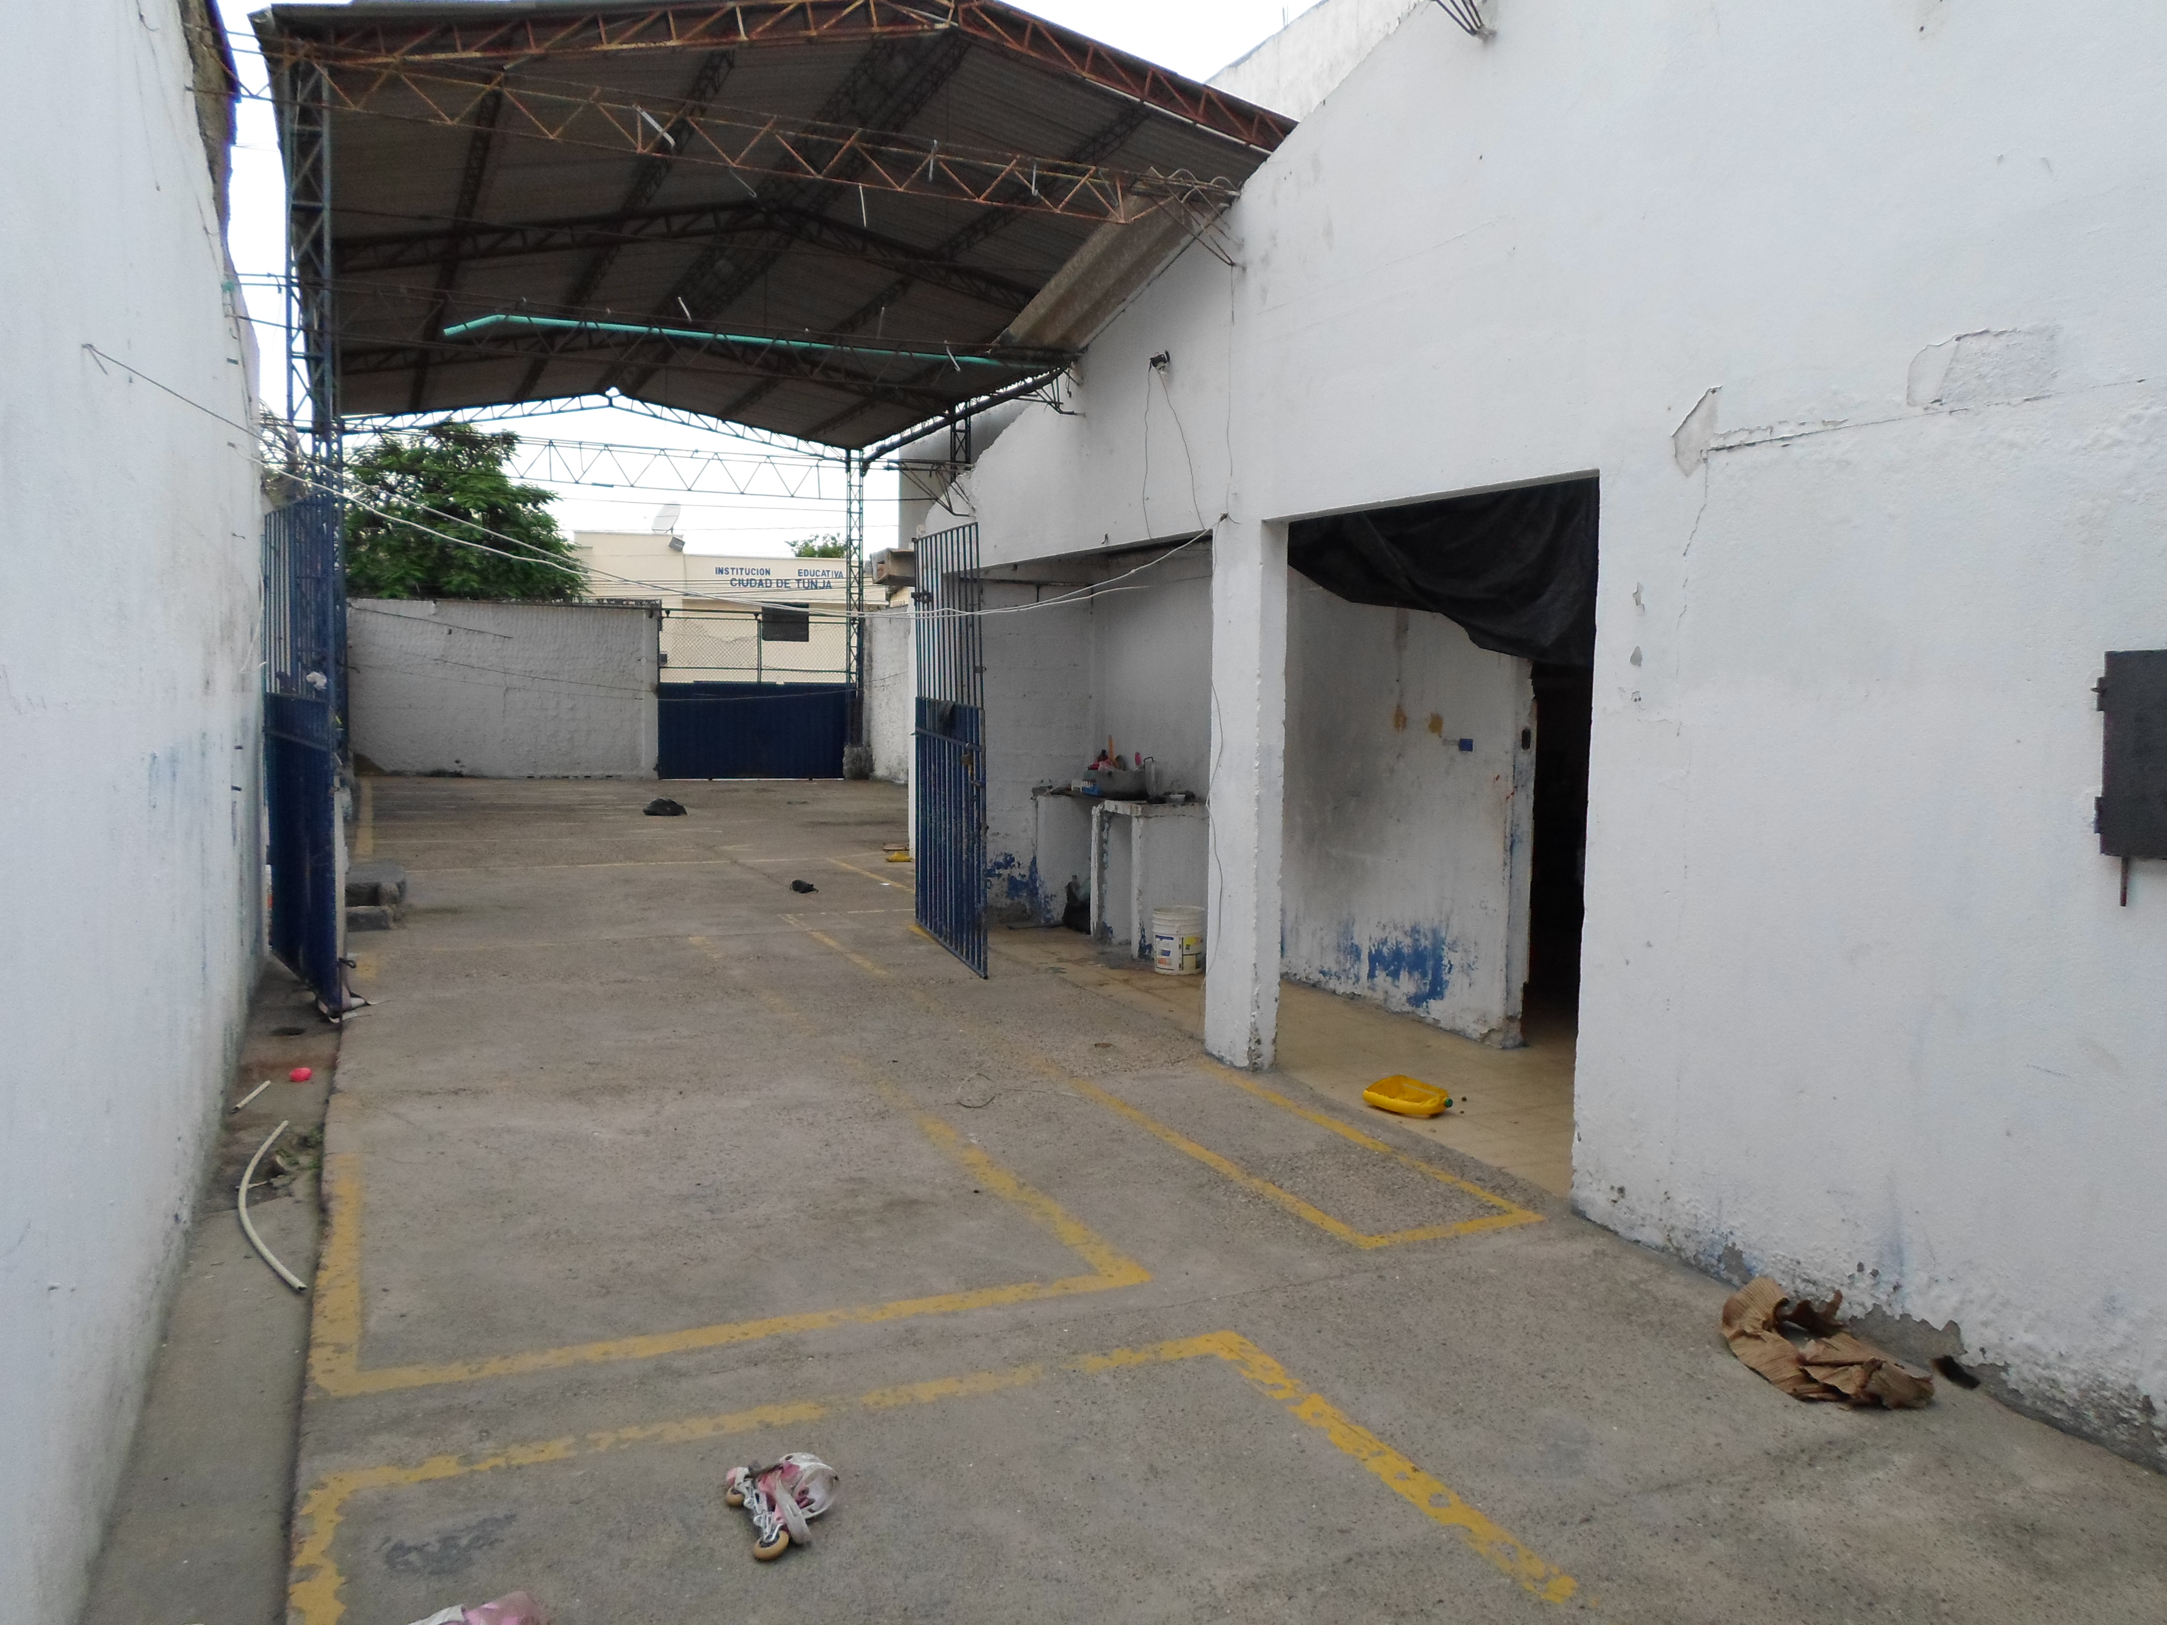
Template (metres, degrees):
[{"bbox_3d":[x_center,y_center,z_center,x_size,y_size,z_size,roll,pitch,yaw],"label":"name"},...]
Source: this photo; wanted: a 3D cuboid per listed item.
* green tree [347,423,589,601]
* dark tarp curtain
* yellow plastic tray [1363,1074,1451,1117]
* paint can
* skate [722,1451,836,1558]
[{"bbox_3d":[-13.072,-4.575,31.350,6.500,7.000,6.200,-1,5,-23],"label":"green tree"},{"bbox_3d":[1.309,-0.831,5.753,0.160,0.680,2.000,-1,5,-24],"label":"dark tarp curtain"},{"bbox_3d":[1.268,1.097,6.046,0.240,0.090,0.330,-2,5,-38],"label":"yellow plastic tray"},{"bbox_3d":[0.548,0.731,8.947,0.305,0.370,0.305,1,4,0],"label":"paint can"},{"bbox_3d":[-0.559,1.290,2.932,0.225,0.120,0.255,-7,8,-31],"label":"skate"}]

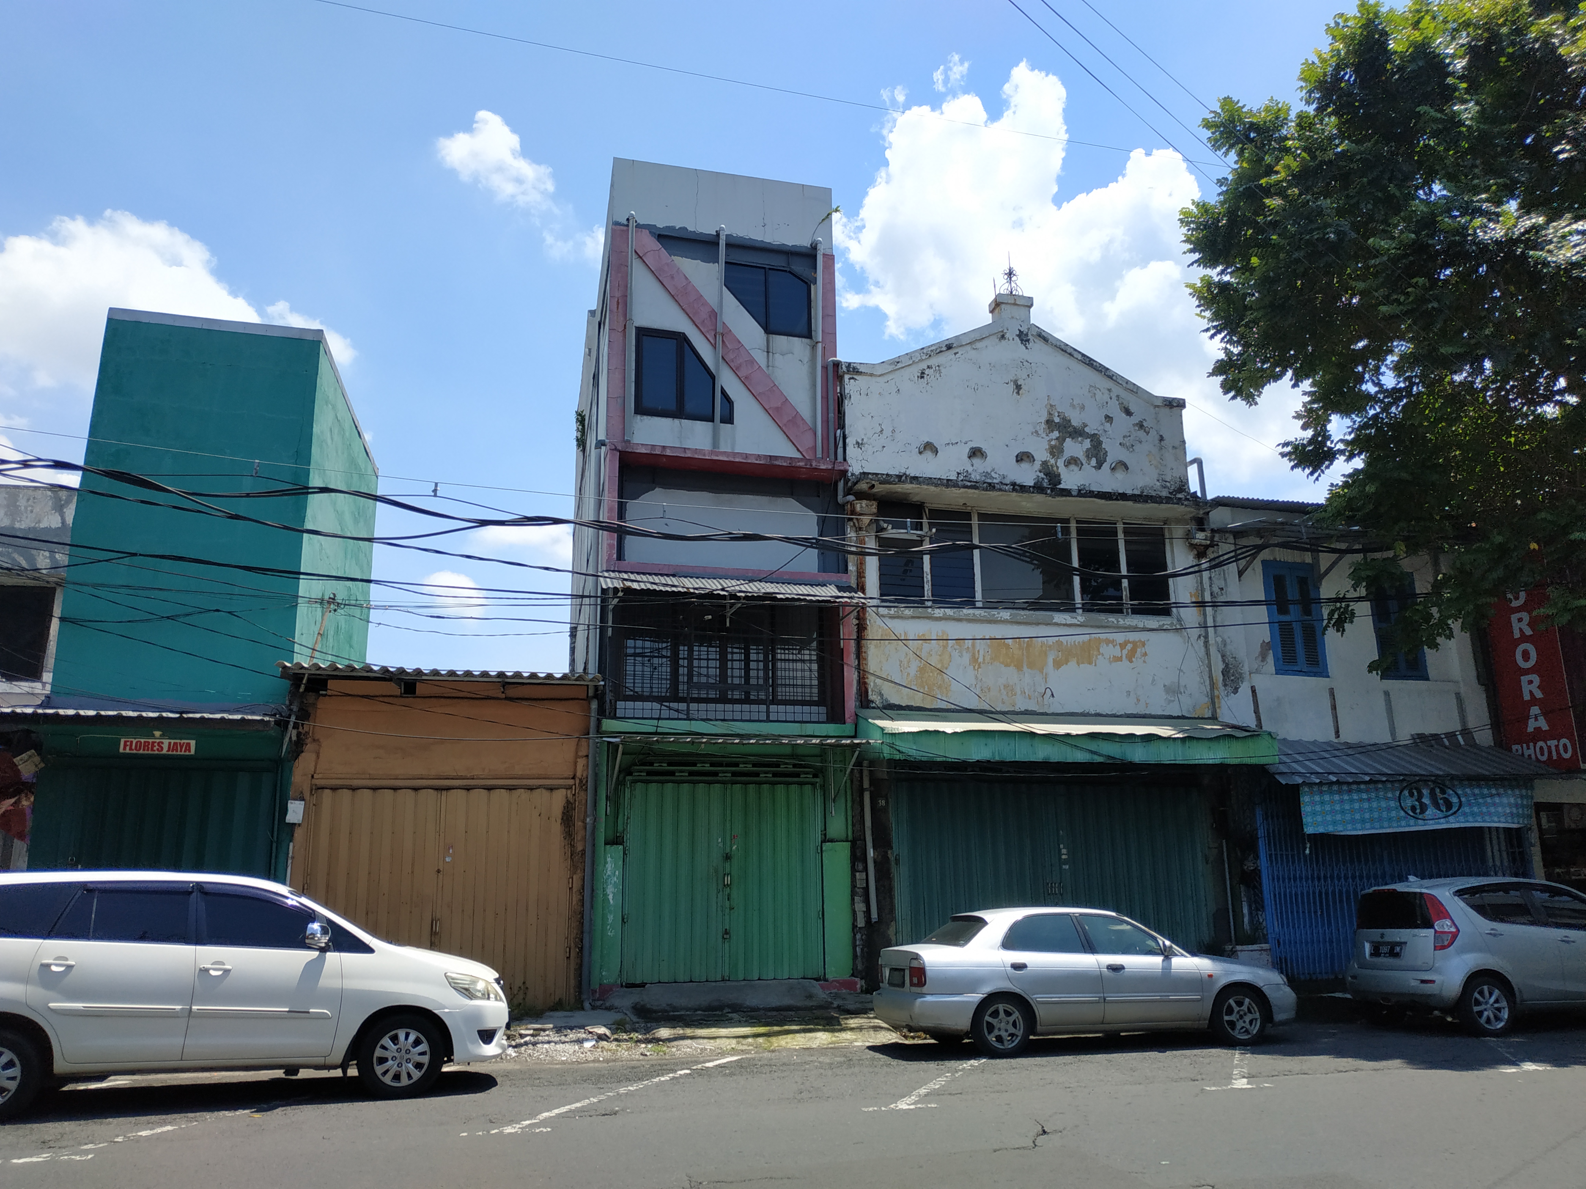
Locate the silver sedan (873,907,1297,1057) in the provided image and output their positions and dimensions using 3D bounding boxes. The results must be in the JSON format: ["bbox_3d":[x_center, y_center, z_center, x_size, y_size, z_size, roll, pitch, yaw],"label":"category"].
[{"bbox_3d":[3.040,3.947,11.549,4.200,1.385,1.690,2,-14,-10],"label":"silver sedan"}]

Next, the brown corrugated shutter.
[{"bbox_3d":[-4.442,3.769,13.785,3.296,2.807,0.122,3,-14,-13],"label":"brown corrugated shutter"}]

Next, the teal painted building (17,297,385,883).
[{"bbox_3d":[-8.330,1.319,16.523,2.715,8.920,6.123,3,-14,-13],"label":"teal painted building"}]

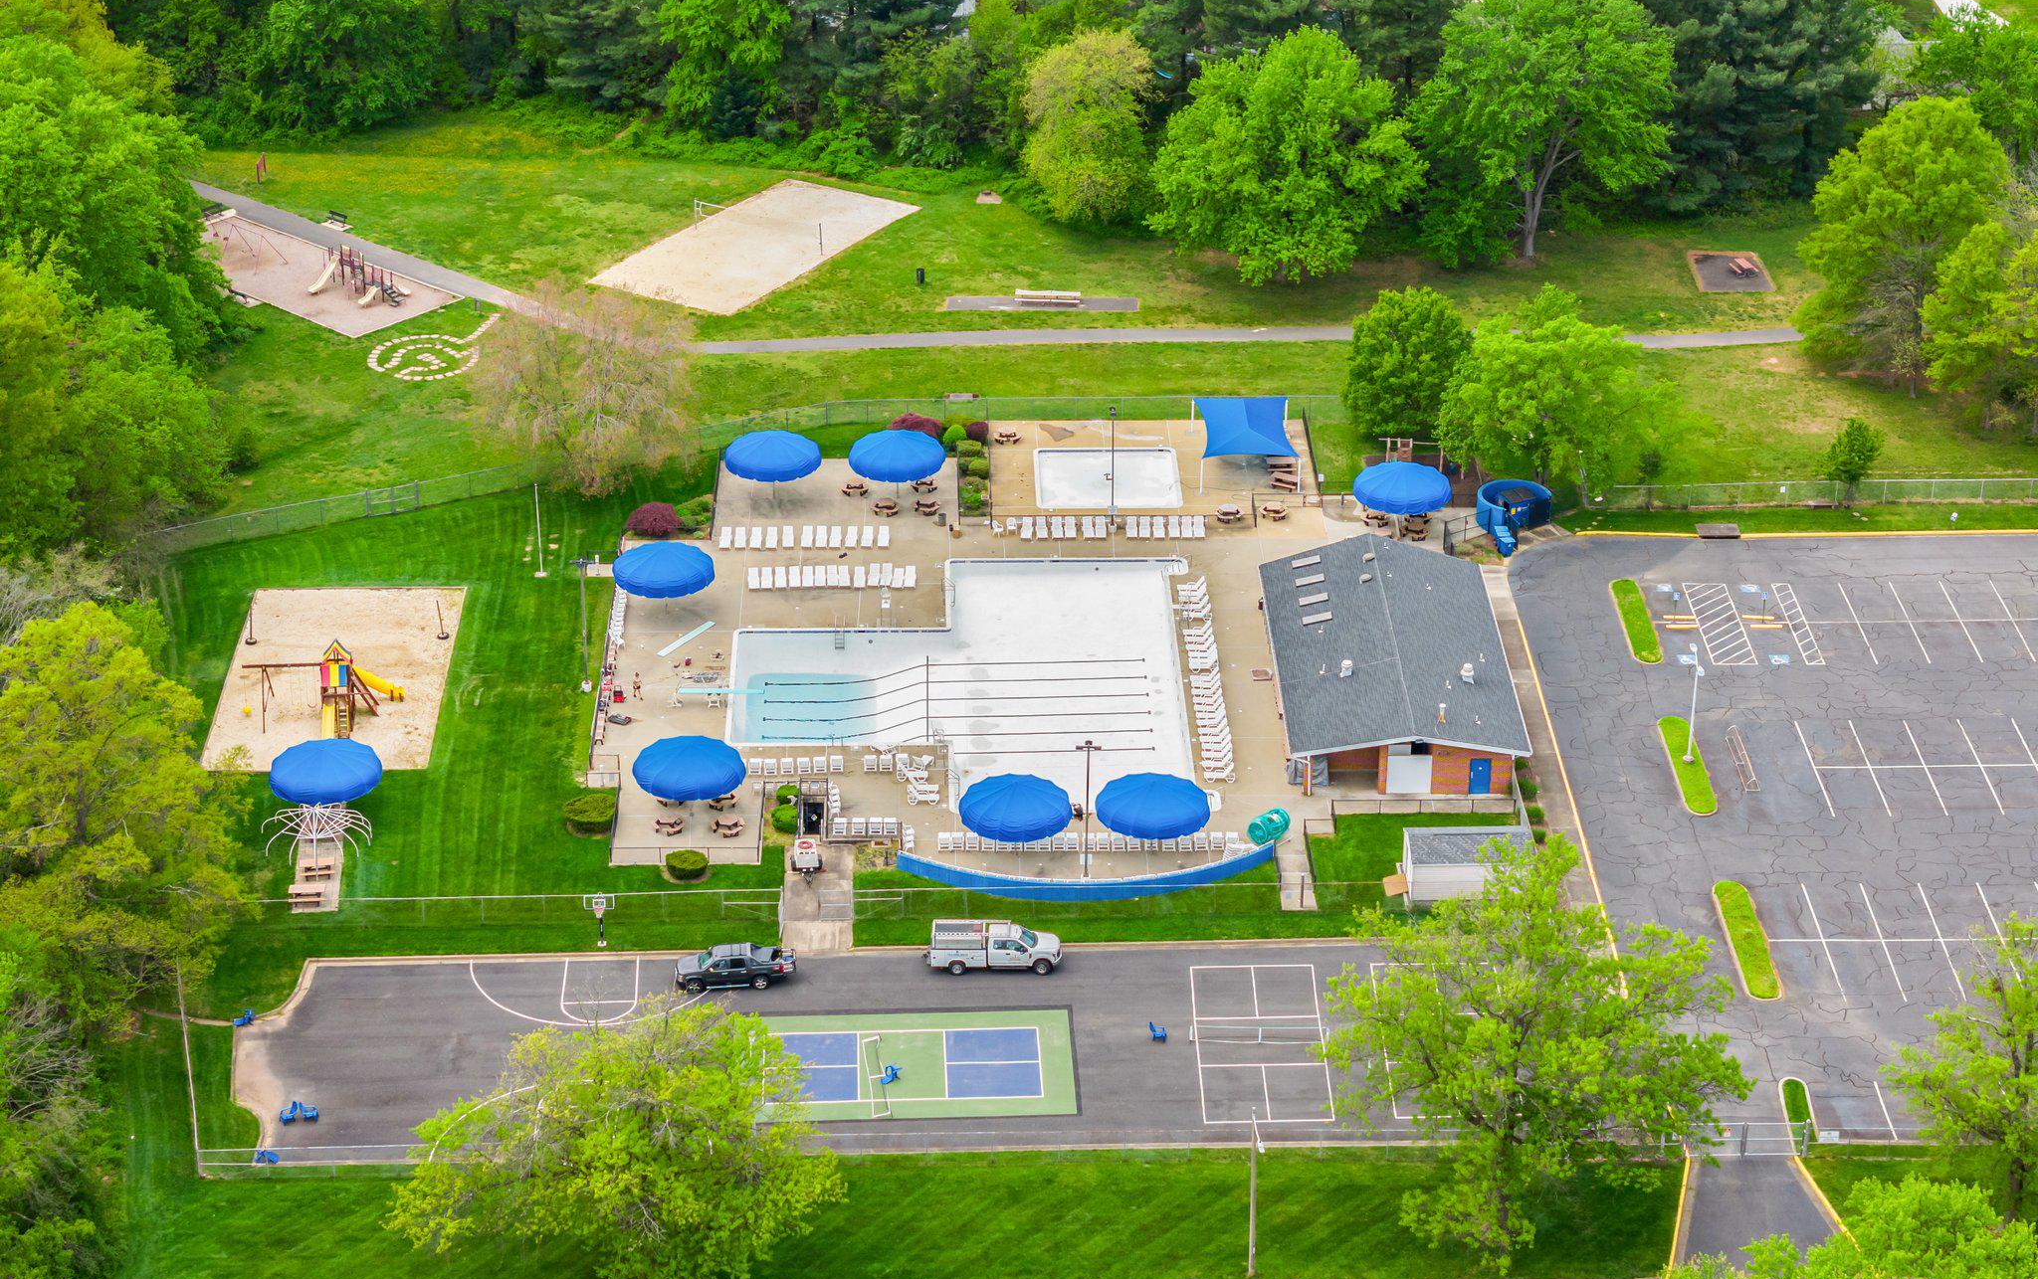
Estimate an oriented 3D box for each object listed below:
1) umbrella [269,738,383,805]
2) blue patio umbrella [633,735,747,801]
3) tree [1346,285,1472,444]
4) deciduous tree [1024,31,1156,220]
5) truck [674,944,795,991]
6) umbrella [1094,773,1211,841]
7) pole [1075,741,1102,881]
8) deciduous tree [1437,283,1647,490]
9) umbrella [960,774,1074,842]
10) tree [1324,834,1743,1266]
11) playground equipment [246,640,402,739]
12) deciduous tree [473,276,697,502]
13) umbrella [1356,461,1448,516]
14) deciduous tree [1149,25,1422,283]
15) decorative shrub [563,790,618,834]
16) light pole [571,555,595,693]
[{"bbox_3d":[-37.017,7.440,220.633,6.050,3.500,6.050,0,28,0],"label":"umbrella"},{"bbox_3d":[-17.620,7.700,220.650,6.000,3.900,6.000,0,28,0],"label":"blue patio umbrella"},{"bbox_3d":[24.540,-17.470,261.170,7.830,9.960,7.830,0,28,0],"label":"tree"},{"bbox_3d":[4.860,-36.660,292.980,9.390,13.720,9.390,0,28,0],"label":"deciduous tree"},{"bbox_3d":[-14.255,16.442,207.056,5.850,1.930,2.050,-2,28,-4],"label":"truck"},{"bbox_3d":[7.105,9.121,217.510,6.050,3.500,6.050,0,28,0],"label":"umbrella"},{"bbox_3d":[3.520,8.889,214.461,1.400,8.250,0.700,0,28,0],"label":"pole"},{"bbox_3d":[32.140,-15.320,253.920,12.830,13.030,12.830,0,28,0],"label":"deciduous tree"},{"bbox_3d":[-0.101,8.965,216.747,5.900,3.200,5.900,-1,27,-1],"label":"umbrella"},{"bbox_3d":[22.971,19.306,183.725,18.500,19.000,17.500,0,28,0],"label":"tree"},{"bbox_3d":[-38.931,2.680,229.788,8.900,4.700,6.200,-1,27,-1],"label":"playground equipment"},{"bbox_3d":[-27.405,-15.827,257.494,13.600,12.400,13.200,0,27,0],"label":"deciduous tree"},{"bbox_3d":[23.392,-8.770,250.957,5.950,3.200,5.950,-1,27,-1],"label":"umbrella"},{"bbox_3d":[18.160,-32.890,281.540,18.630,17.880,18.630,0,28,0],"label":"deciduous tree"},{"bbox_3d":[-22.957,9.127,221.036,3.000,1.200,2.700,-1,27,-1],"label":"decorative shrub"},{"bbox_3d":[-24.660,-0.720,232.010,1.350,8.000,1.200,0,28,0],"label":"light pole"}]

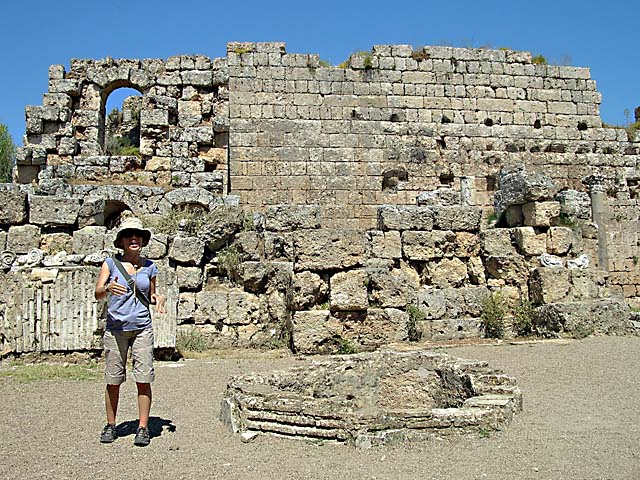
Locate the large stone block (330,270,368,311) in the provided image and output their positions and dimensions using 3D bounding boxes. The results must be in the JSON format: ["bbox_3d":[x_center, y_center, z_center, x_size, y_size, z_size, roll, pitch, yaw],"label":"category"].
[{"bbox_3d":[0.361,0.674,9.137,0.514,0.528,0.480,0,0,-9],"label":"large stone block"}]

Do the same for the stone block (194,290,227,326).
[{"bbox_3d":[-1.417,0.877,8.650,0.410,0.400,0.420,0,2,-10],"label":"stone block"}]

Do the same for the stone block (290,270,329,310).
[{"bbox_3d":[-0.171,0.658,8.820,0.475,0.504,0.450,-1,1,-13],"label":"stone block"}]

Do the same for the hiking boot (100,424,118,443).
[{"bbox_3d":[-1.625,1.465,5.120,0.105,0.105,0.270,0,0,-7],"label":"hiking boot"}]

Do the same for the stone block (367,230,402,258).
[{"bbox_3d":[0.872,0.054,9.450,0.475,0.379,0.450,0,1,-11],"label":"stone block"}]

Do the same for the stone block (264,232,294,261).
[{"bbox_3d":[-0.566,0.091,9.300,0.413,0.385,0.400,0,0,-8],"label":"stone block"}]

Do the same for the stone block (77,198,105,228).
[{"bbox_3d":[-3.174,-0.357,9.295,0.351,0.396,0.400,-1,1,-13],"label":"stone block"}]

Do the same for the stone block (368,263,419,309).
[{"bbox_3d":[0.963,0.645,9.300,0.688,0.550,0.500,0,1,-11],"label":"stone block"}]

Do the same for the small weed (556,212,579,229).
[{"bbox_3d":[3.718,-0.293,10.000,0.280,0.240,0.240,0,2,-10],"label":"small weed"}]

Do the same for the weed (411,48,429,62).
[{"bbox_3d":[2.018,-3.742,13.500,0.372,0.263,0.300,0,0,-9],"label":"weed"}]

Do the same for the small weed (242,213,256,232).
[{"bbox_3d":[-0.953,-0.237,9.000,0.190,0.260,0.180,0,2,-10],"label":"small weed"}]

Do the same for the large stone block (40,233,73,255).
[{"bbox_3d":[-3.452,0.044,8.838,0.392,0.285,0.400,0,0,-9],"label":"large stone block"}]

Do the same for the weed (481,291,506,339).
[{"bbox_3d":[2.534,1.088,9.720,0.378,0.697,0.340,0,0,-8],"label":"weed"}]

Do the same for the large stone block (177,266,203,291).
[{"bbox_3d":[-1.735,0.499,8.826,0.332,0.299,0.360,-1,1,-13],"label":"large stone block"}]

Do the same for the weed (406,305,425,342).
[{"bbox_3d":[1.349,1.178,9.400,0.257,0.529,0.220,0,0,-9],"label":"weed"}]

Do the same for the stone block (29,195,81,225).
[{"bbox_3d":[-3.766,-0.418,9.440,0.724,0.446,0.480,0,0,-8],"label":"stone block"}]

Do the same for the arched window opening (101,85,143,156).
[{"bbox_3d":[-3.400,-2.046,11.493,0.671,1.277,0.600,-1,1,-13],"label":"arched window opening"}]

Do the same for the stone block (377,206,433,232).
[{"bbox_3d":[1.187,-0.309,9.350,0.730,0.360,0.450,0,2,-10],"label":"stone block"}]

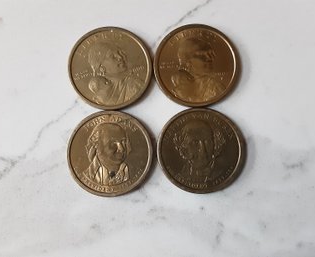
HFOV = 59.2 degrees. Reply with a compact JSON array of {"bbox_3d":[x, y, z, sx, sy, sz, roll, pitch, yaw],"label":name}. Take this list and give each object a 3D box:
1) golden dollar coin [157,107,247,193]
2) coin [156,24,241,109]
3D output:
[{"bbox_3d":[0.013,0.007,0.085,0.026,0.002,0.026,0,85,-1],"label":"golden dollar coin"},{"bbox_3d":[0.012,-0.020,0.087,0.026,0.002,0.026,0,85,-1],"label":"coin"}]

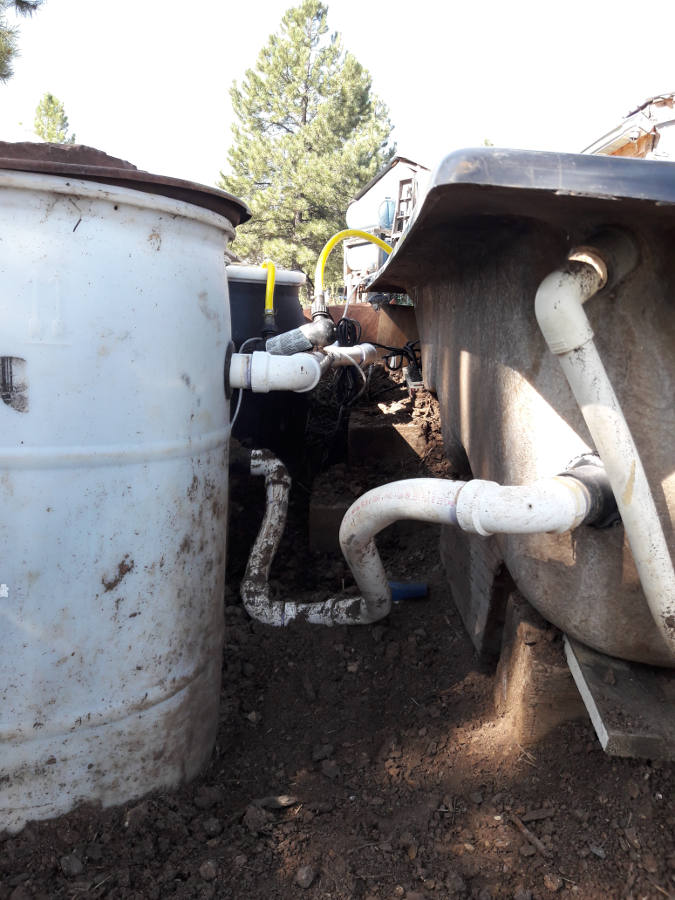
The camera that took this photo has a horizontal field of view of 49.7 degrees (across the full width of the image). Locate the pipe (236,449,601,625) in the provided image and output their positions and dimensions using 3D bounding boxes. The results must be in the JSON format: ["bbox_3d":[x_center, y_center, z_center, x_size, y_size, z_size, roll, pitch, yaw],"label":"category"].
[{"bbox_3d":[0.024,0.175,1.254,0.260,0.427,1.025,-1,8,-24],"label":"pipe"}]

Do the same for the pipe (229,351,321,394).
[{"bbox_3d":[-0.088,-0.109,1.055,0.132,0.060,0.092,3,10,0],"label":"pipe"}]

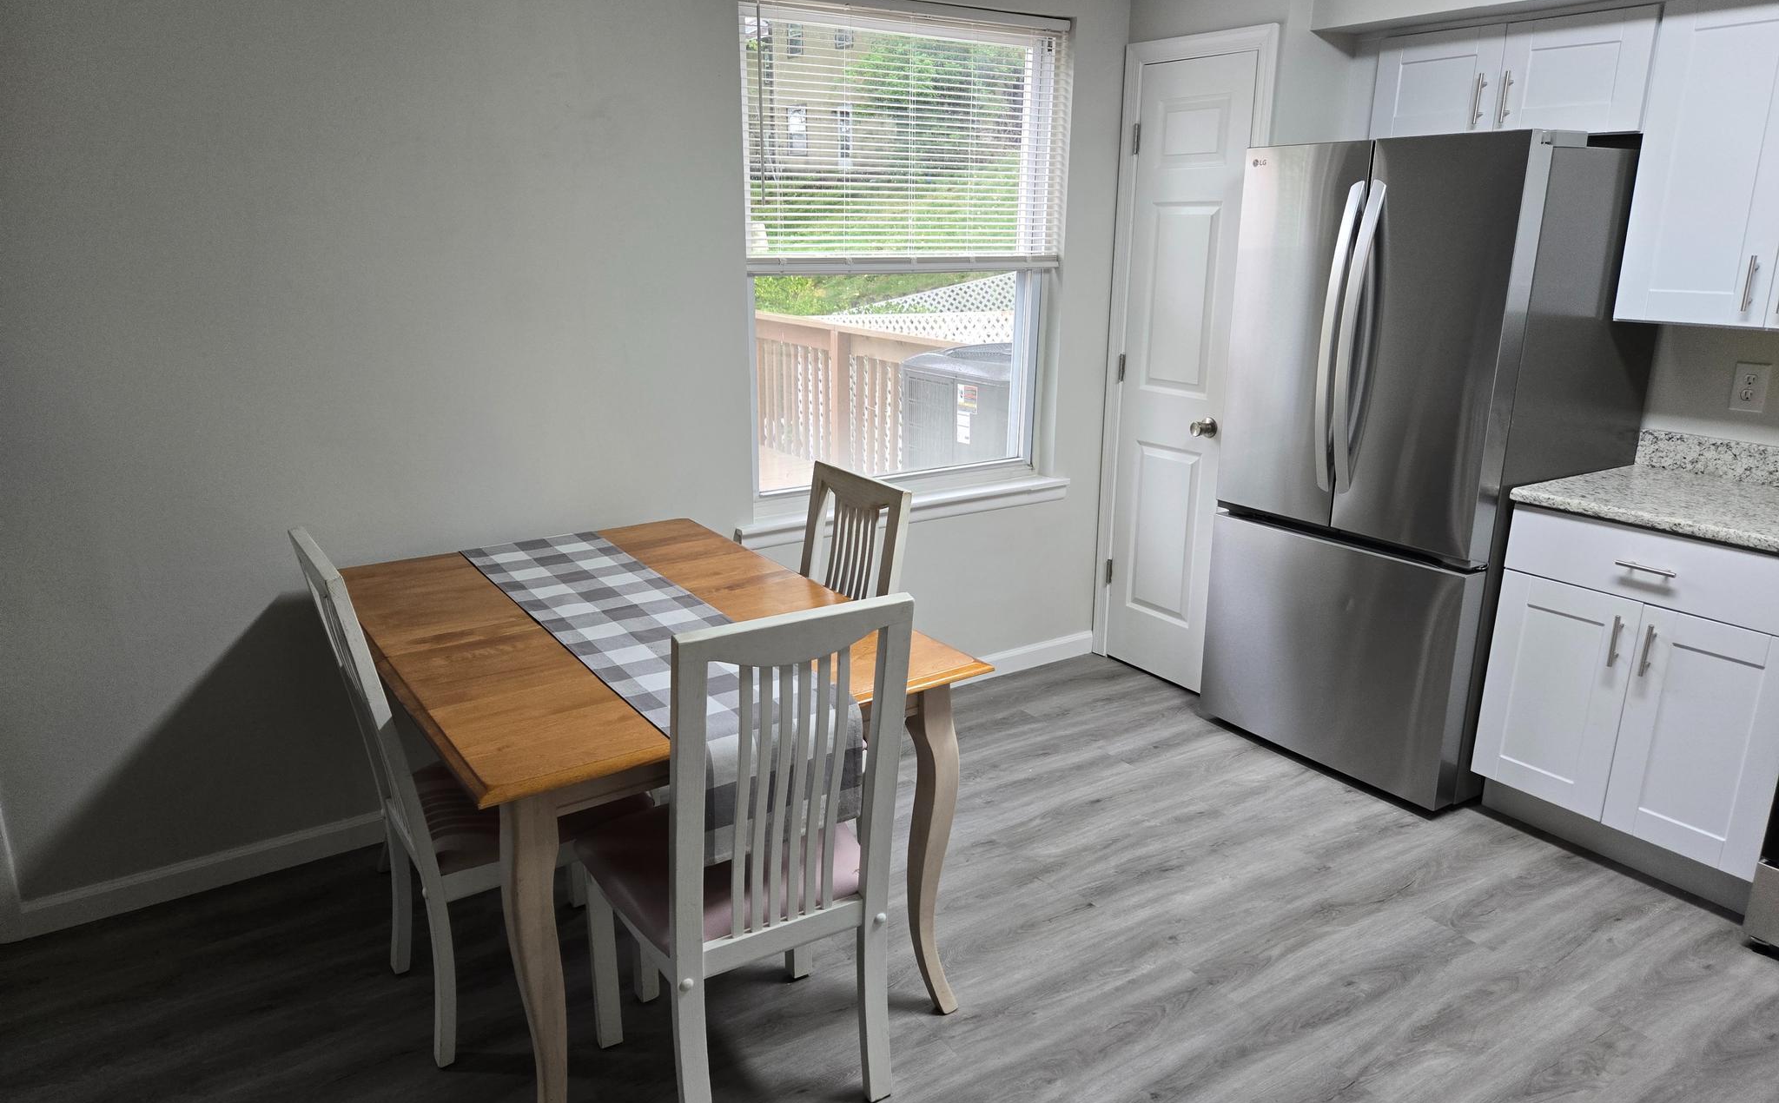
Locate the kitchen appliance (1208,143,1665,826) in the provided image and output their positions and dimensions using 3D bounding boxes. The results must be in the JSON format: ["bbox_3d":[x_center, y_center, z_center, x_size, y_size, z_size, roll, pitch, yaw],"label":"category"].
[{"bbox_3d":[1.516,-0.261,3.455,0.770,1.765,0.820,-10,19,-33],"label":"kitchen appliance"}]

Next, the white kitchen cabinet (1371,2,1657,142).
[{"bbox_3d":[1.761,-1.279,3.247,0.340,0.304,0.763,-10,19,-33],"label":"white kitchen cabinet"}]

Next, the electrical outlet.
[{"bbox_3d":[2.229,-0.426,3.064,0.010,0.125,0.078,-10,19,-33],"label":"electrical outlet"}]

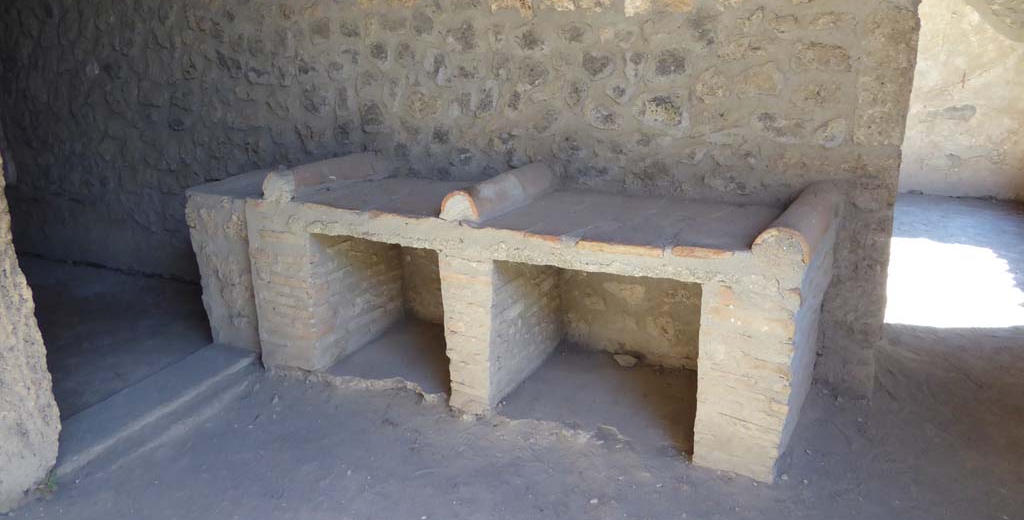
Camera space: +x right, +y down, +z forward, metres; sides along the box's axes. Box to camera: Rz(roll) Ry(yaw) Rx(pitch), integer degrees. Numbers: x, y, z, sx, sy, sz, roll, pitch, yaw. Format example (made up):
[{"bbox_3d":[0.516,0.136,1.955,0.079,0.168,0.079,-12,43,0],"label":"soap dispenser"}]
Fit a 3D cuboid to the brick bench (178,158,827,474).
[{"bbox_3d":[-0.116,0.090,3.268,2.789,0.921,0.780,7,19,24],"label":"brick bench"}]

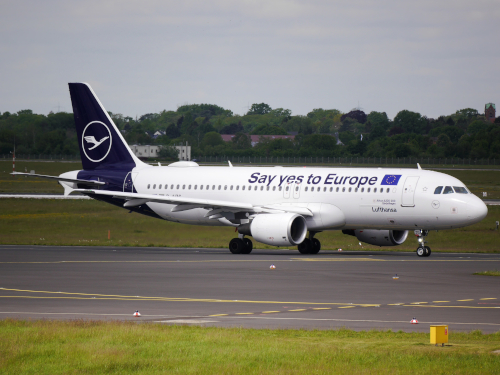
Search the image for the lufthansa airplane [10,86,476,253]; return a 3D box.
[{"bbox_3d":[1.020,-1.336,296.495,37.570,11.760,34.100,1,1,39],"label":"lufthansa airplane"}]

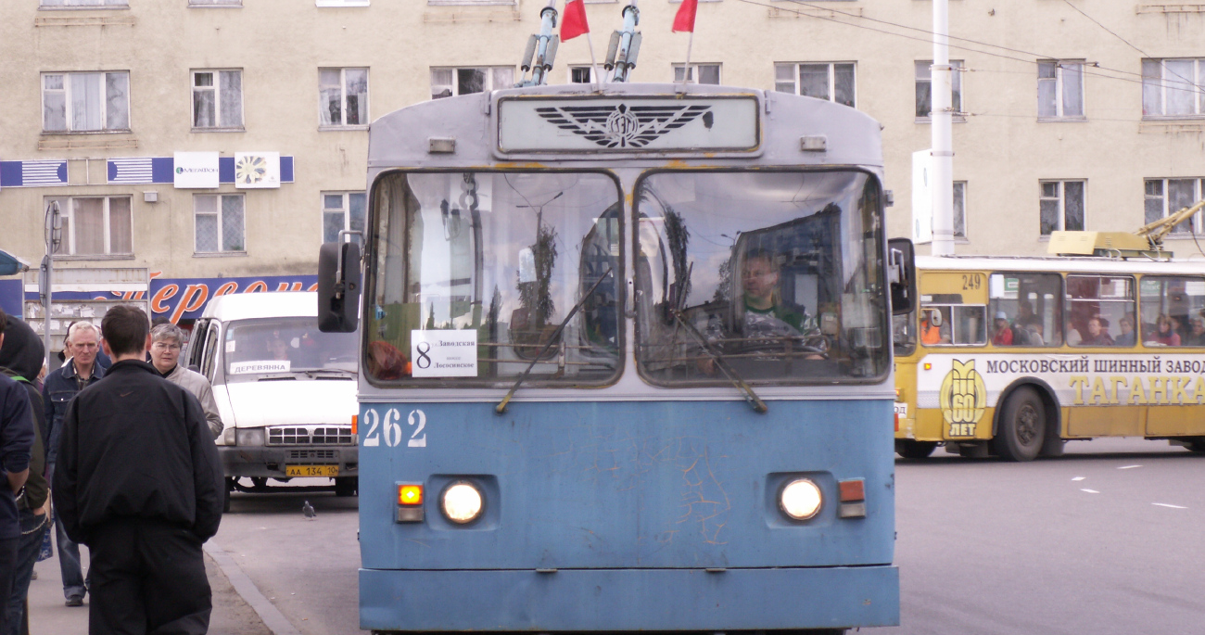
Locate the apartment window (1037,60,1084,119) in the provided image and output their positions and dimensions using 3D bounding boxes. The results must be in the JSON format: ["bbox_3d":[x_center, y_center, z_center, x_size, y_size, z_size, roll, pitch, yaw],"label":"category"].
[{"bbox_3d":[10.817,-5.386,88.522,1.147,1.372,0.120,-1,0,-7],"label":"apartment window"}]

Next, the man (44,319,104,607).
[{"bbox_3d":[-3.173,0.899,23.100,0.510,1.755,0.340,-1,0,-6],"label":"man"}]

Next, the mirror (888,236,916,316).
[{"bbox_3d":[1.414,-0.196,17.900,0.170,0.370,0.100,-1,0,-11],"label":"mirror"}]

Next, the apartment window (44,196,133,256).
[{"bbox_3d":[-11.819,-2.114,86.603,2.020,1.414,0.160,-1,0,-8],"label":"apartment window"}]

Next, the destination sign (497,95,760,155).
[{"bbox_3d":[0.121,-0.898,17.540,1.227,0.281,0.100,0,0,-1],"label":"destination sign"}]

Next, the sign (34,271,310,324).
[{"bbox_3d":[-9.704,-0.434,86.598,7.200,1.000,0.200,-1,0,-8],"label":"sign"}]

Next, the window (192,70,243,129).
[{"bbox_3d":[-8.805,-4.993,85.971,1.178,1.386,0.120,-1,0,-7],"label":"window"}]

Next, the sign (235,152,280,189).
[{"bbox_3d":[-8.024,-3.418,87.507,1.040,0.850,0.200,-1,0,-8],"label":"sign"}]

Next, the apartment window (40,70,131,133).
[{"bbox_3d":[-11.907,-4.966,86.610,2.020,1.414,0.160,-1,0,-8],"label":"apartment window"}]

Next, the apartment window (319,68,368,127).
[{"bbox_3d":[-6.056,-5.151,88.104,1.200,1.420,0.150,-1,0,-8],"label":"apartment window"}]

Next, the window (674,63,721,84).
[{"bbox_3d":[2.251,-5.266,88.546,1.201,1.414,0.160,-1,0,-8],"label":"window"}]

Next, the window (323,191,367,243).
[{"bbox_3d":[-6.001,-2.261,88.110,1.200,1.420,0.150,-1,0,-8],"label":"window"}]

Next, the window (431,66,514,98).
[{"bbox_3d":[-2.969,-5.107,86.729,1.987,1.369,0.120,-1,0,-7],"label":"window"}]

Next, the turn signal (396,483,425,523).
[{"bbox_3d":[-0.883,0.851,17.250,0.130,0.186,0.080,-1,0,-3],"label":"turn signal"}]

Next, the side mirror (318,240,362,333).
[{"bbox_3d":[-1.200,-0.140,17.150,0.180,0.410,0.100,-1,0,20],"label":"side mirror"}]

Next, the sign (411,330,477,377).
[{"bbox_3d":[-0.717,0.163,17.100,0.298,0.212,0.010,0,0,0],"label":"sign"}]

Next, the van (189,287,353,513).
[{"bbox_3d":[-3.280,0.840,39.500,2.060,2.200,5.450,-1,0,-9],"label":"van"}]

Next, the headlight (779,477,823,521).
[{"bbox_3d":[0.913,0.835,17.280,0.205,0.205,0.110,-1,0,-3],"label":"headlight"}]

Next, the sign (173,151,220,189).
[{"bbox_3d":[-9.249,-3.350,85.700,0.996,0.846,0.150,-1,0,-7],"label":"sign"}]

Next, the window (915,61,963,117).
[{"bbox_3d":[7.907,-5.344,88.143,1.166,1.362,0.120,-1,0,-7],"label":"window"}]

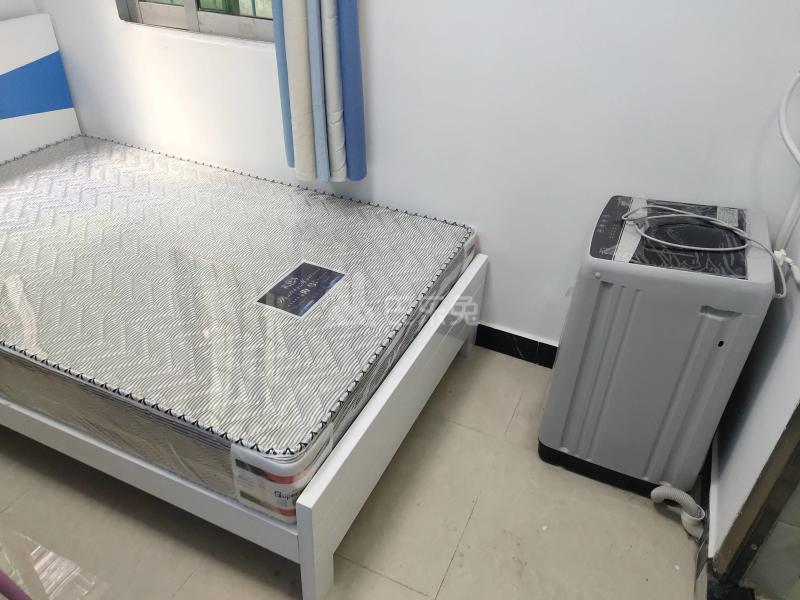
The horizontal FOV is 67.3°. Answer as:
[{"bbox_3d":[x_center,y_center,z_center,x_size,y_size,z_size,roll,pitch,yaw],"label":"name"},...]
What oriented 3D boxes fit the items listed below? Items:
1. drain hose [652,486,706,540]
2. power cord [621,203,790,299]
[{"bbox_3d":[0.803,0.603,1.734,0.152,0.092,0.108,16,35,19],"label":"drain hose"},{"bbox_3d":[0.771,-0.144,1.552,0.405,0.105,0.240,16,35,19],"label":"power cord"}]

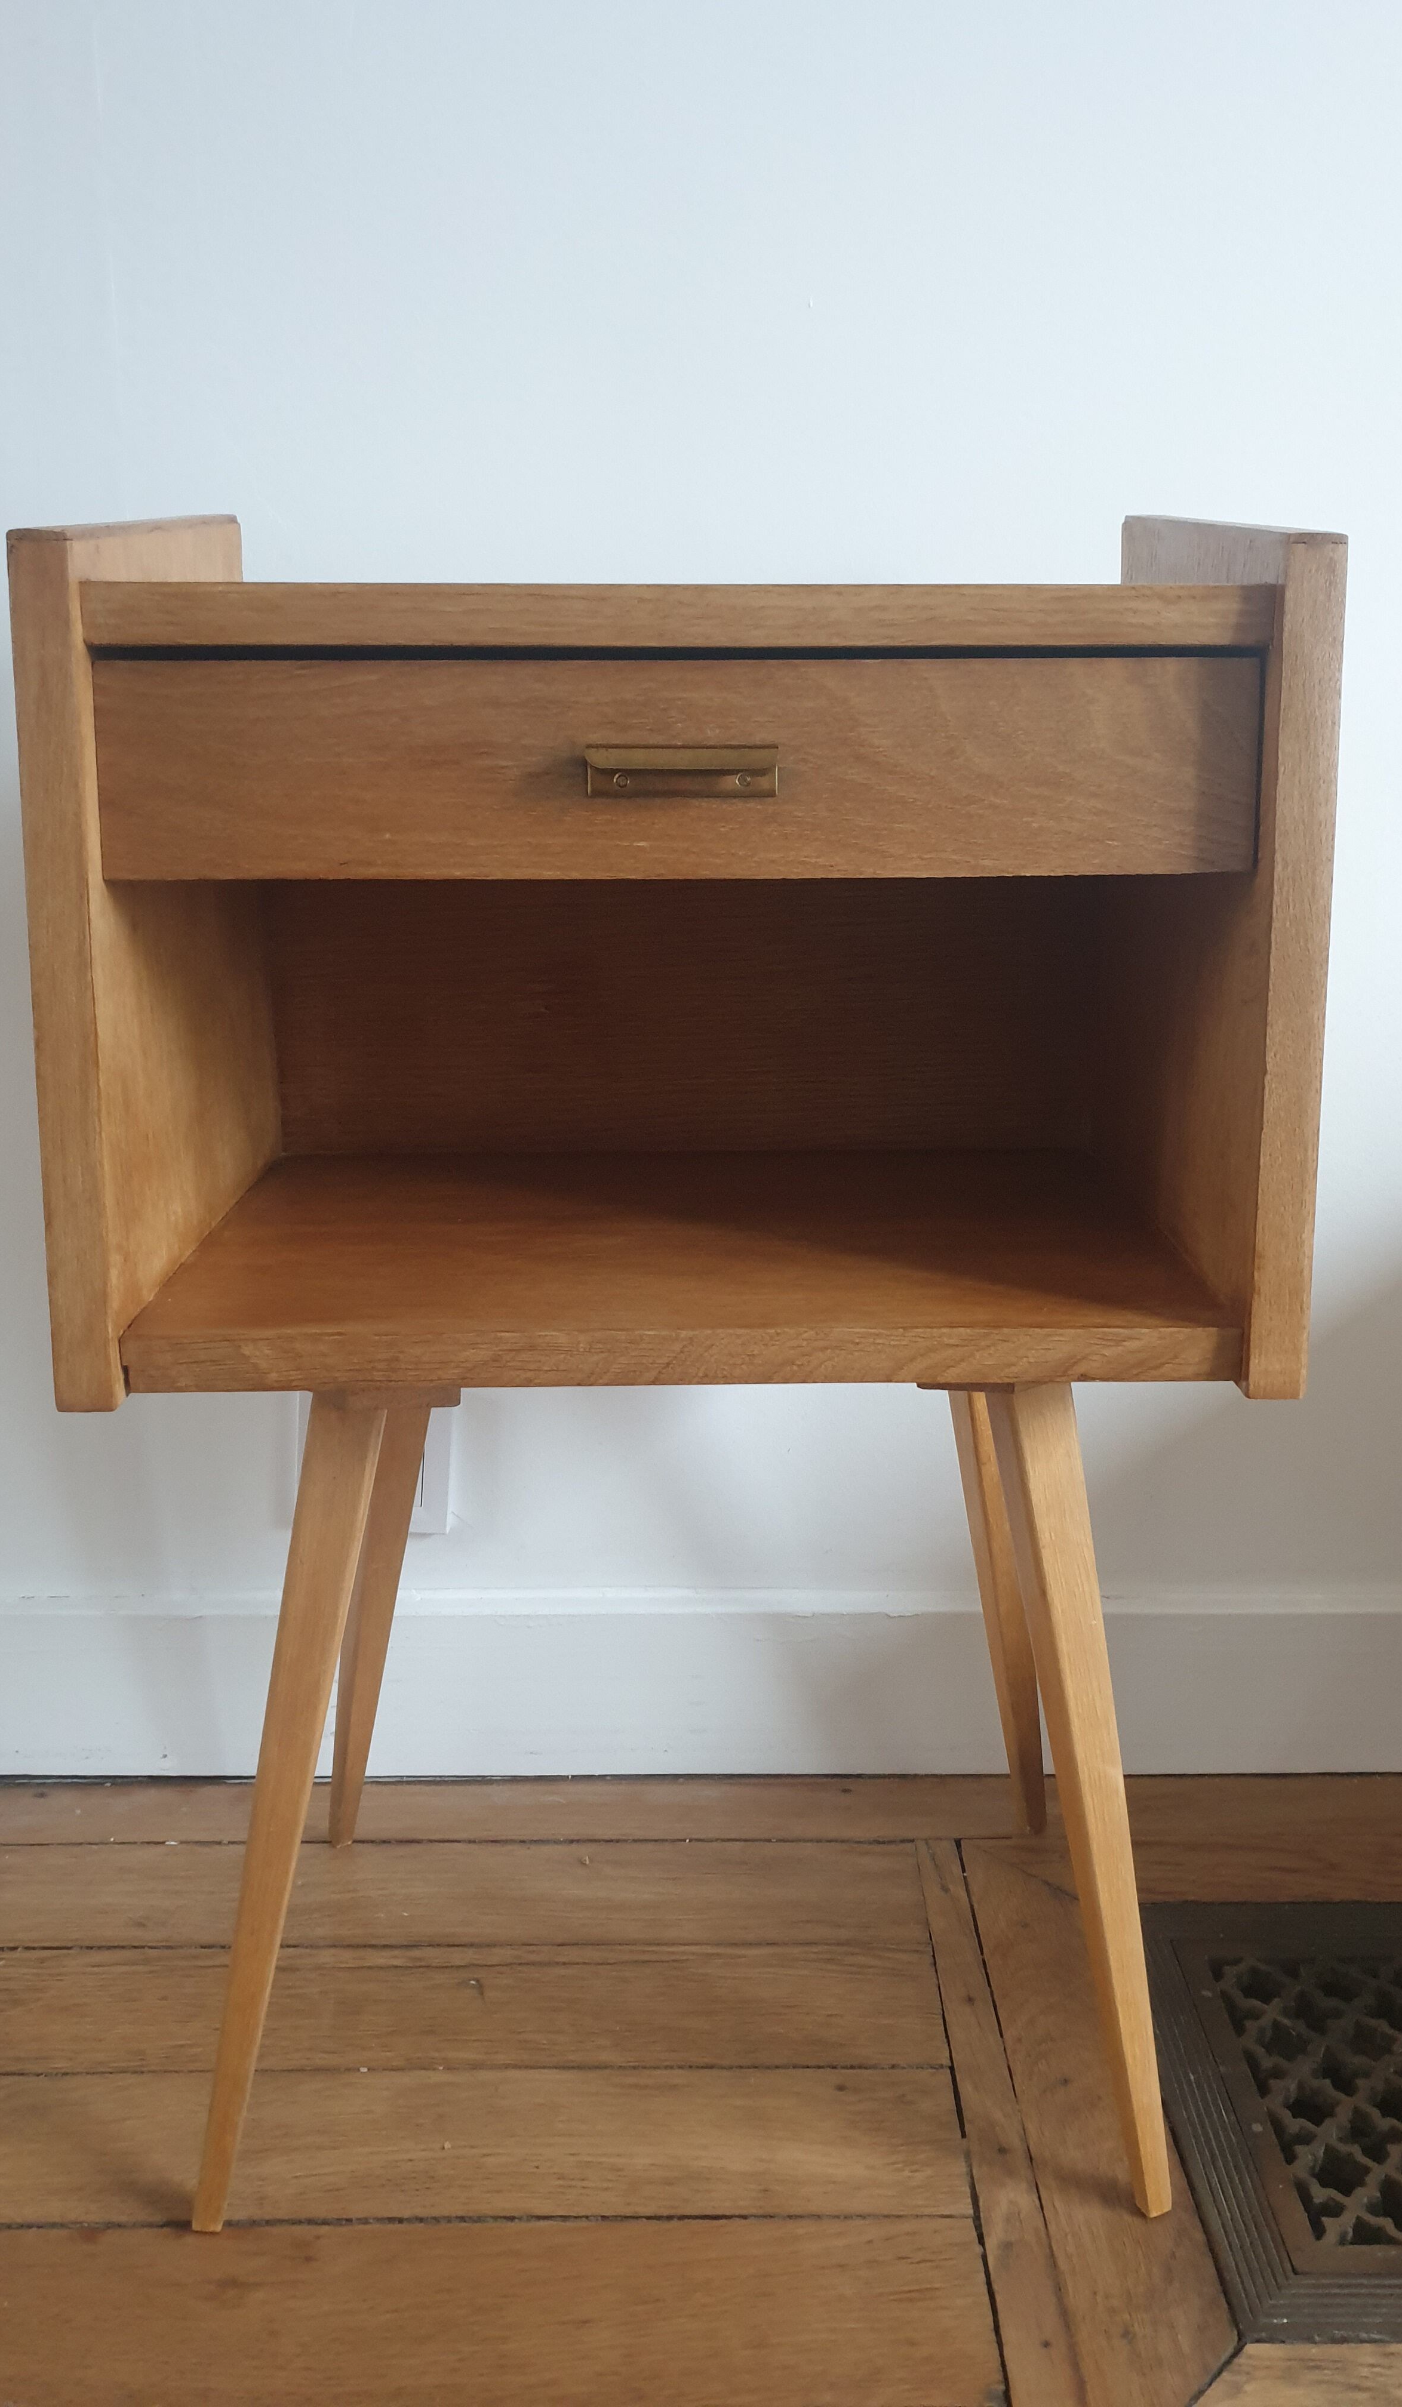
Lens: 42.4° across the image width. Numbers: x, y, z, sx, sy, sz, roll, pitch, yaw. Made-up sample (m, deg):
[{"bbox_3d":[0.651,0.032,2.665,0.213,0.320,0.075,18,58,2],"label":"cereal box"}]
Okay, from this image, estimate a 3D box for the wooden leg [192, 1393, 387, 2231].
[{"bbox_3d":[-0.159,0.230,0.682,0.029,0.352,0.028,10,8,-10],"label":"wooden leg"}]

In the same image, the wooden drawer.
[{"bbox_3d":[-0.007,-0.168,0.685,0.377,0.070,0.225,0,15,-1],"label":"wooden drawer"}]

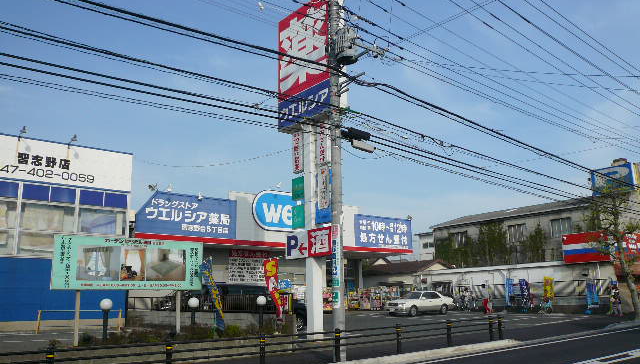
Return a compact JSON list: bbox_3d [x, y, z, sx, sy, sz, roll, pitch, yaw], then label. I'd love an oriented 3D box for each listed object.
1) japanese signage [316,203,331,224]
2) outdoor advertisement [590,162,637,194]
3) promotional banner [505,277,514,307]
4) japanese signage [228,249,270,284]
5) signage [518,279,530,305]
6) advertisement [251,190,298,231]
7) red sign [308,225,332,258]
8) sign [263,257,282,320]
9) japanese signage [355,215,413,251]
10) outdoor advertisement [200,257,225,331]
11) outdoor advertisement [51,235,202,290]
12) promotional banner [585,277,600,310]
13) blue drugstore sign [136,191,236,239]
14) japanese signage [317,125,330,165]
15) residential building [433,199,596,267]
[{"bbox_3d":[0.136,1.035,17.074,0.150,0.656,0.628,9,-15,-37],"label":"japanese signage"},{"bbox_3d":[18.108,-0.097,31.846,0.500,1.591,2.510,8,-15,-37],"label":"outdoor advertisement"},{"bbox_3d":[12.329,7.151,33.682,0.600,1.842,0.200,-11,-16,39],"label":"promotional banner"},{"bbox_3d":[-4.570,5.561,34.114,3.282,2.340,0.120,8,-15,-38],"label":"japanese signage"},{"bbox_3d":[13.625,7.410,34.500,0.550,1.800,0.120,-10,-15,36],"label":"signage"},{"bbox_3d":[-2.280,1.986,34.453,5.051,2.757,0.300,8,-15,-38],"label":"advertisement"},{"bbox_3d":[-0.001,1.932,16.654,0.200,0.855,0.969,9,-15,-37],"label":"red sign"},{"bbox_3d":[-1.277,2.893,14.215,0.550,1.655,0.250,-5,-13,18],"label":"sign"},{"bbox_3d":[4.610,3.635,37.000,5.397,2.185,0.250,9,-15,-37],"label":"japanese signage"},{"bbox_3d":[-2.646,2.753,12.800,0.550,1.800,0.250,2,-13,-11],"label":"outdoor advertisement"},{"bbox_3d":[-4.293,1.914,11.996,3.469,1.143,0.120,9,-16,-39],"label":"outdoor advertisement"},{"bbox_3d":[15.667,6.449,29.764,0.750,1.598,0.250,-11,-16,39],"label":"promotional banner"},{"bbox_3d":[-7.102,1.883,28.208,5.538,2.168,0.250,9,-15,-37],"label":"blue drugstore sign"},{"bbox_3d":[0.131,-1.266,17.551,0.150,1.251,0.558,9,-15,-37],"label":"japanese signage"},{"bbox_3d":[18.681,6.445,45.600,8.000,8.700,15.574,8,-15,-37],"label":"residential building"}]

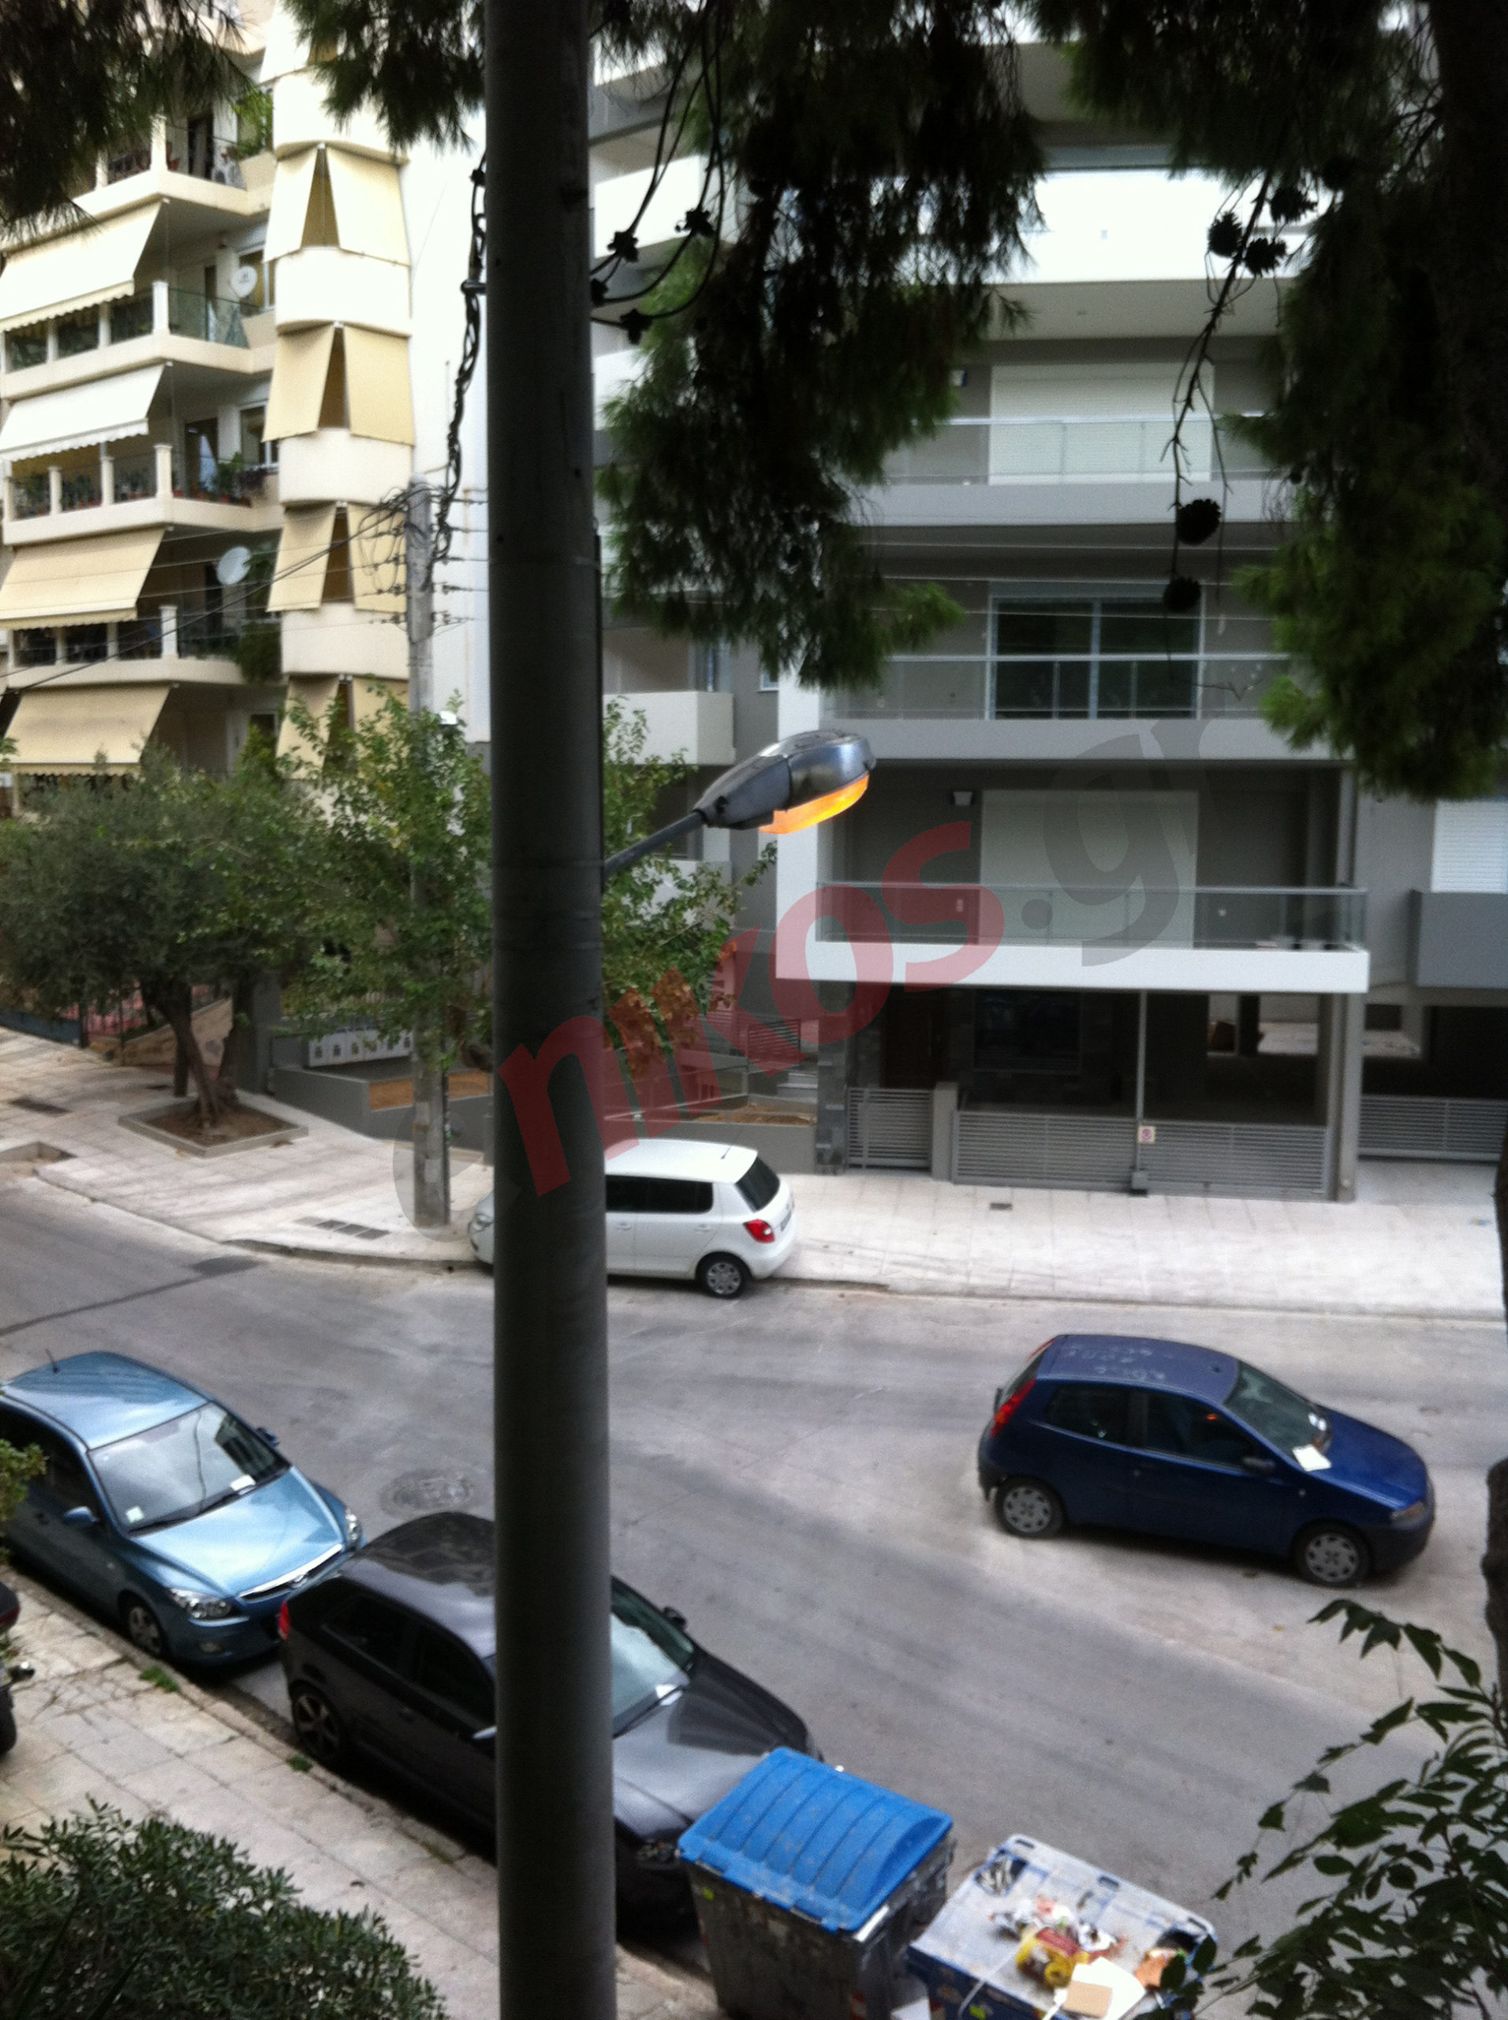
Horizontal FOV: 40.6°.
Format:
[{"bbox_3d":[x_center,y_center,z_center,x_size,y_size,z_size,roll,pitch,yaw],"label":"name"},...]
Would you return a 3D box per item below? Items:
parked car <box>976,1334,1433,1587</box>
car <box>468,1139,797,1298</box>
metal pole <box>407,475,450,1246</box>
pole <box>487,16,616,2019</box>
[{"bbox_3d":[3.846,3.738,17.398,3.800,1.480,1.660,4,11,19],"label":"parked car"},{"bbox_3d":[-1.490,2.462,24.577,3.990,1.500,1.660,2,9,11],"label":"car"},{"bbox_3d":[-4.154,-1.888,25.746,0.360,9.400,0.360,0,8,0],"label":"metal pole"},{"bbox_3d":[-0.599,1.038,6.014,0.380,10.600,0.380,0,8,0],"label":"pole"}]

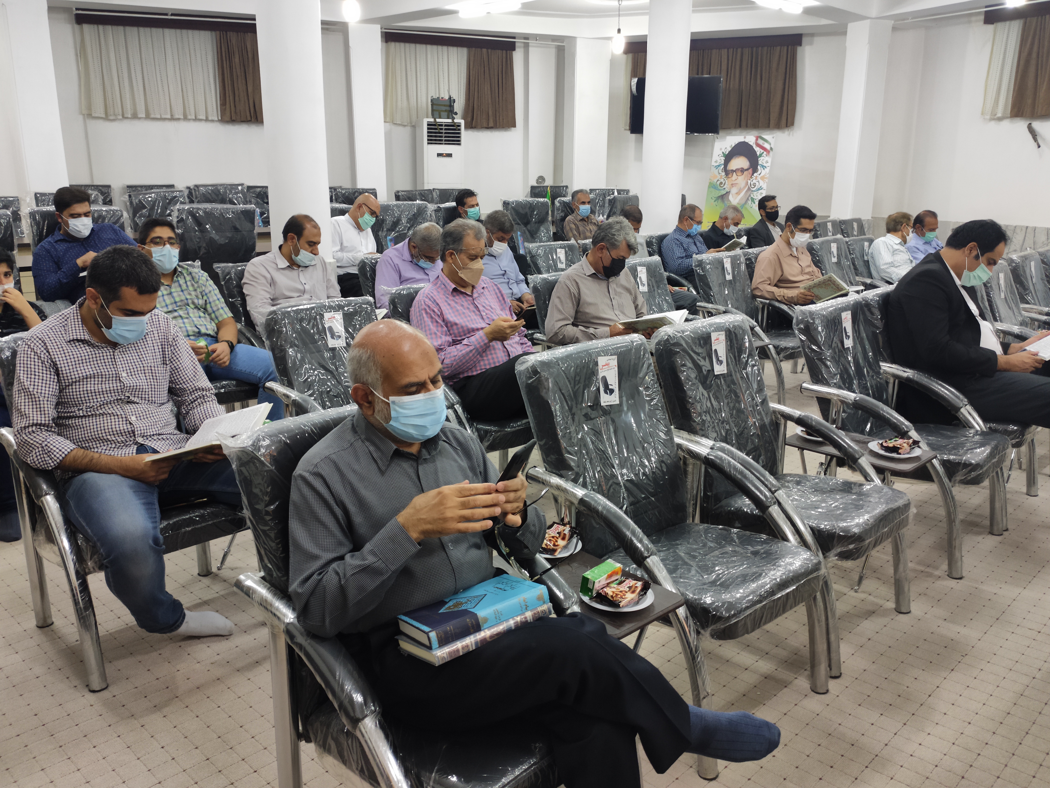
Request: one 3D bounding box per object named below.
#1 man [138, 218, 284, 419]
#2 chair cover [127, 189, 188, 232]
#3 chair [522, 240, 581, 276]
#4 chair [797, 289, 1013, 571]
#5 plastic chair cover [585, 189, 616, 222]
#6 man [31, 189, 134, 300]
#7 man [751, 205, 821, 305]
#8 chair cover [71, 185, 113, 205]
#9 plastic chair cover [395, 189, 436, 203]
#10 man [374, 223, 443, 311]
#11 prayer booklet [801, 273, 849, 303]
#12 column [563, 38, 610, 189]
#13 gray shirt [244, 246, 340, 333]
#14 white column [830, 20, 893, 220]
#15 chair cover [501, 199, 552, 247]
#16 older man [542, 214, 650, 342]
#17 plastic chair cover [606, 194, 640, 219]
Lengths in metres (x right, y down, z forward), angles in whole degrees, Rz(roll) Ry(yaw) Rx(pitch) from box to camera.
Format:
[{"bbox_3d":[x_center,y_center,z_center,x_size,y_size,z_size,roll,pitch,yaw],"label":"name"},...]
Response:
[{"bbox_3d":[-1.745,-0.285,4.175,0.537,1.317,0.731,-10,18,-36],"label":"man"},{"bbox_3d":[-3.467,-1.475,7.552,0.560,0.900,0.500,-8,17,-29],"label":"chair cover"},{"bbox_3d":[0.460,-0.645,6.123,0.642,1.002,0.820,-12,19,-41],"label":"chair"},{"bbox_3d":[1.607,0.114,3.378,0.800,0.990,0.600,15,21,42],"label":"chair"},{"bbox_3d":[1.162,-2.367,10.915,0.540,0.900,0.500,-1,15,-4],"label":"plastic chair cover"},{"bbox_3d":[-2.690,-0.590,4.889,0.550,1.340,0.750,-11,19,-35],"label":"man"},{"bbox_3d":[2.135,-0.668,5.650,0.537,1.323,0.731,-12,19,-41],"label":"man"},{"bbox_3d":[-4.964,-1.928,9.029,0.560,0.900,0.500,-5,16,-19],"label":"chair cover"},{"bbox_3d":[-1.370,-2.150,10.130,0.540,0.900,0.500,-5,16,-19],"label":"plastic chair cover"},{"bbox_3d":[-0.577,-0.489,5.077,0.557,1.244,0.731,-12,19,-41],"label":"man"},{"bbox_3d":[2.134,-0.742,5.553,0.328,0.098,0.249,-12,-15,-41],"label":"prayer booklet"},{"bbox_3d":[0.826,-2.950,10.386,0.472,3.191,0.459,-4,15,-18],"label":"column"},{"bbox_3d":[-1.372,-0.554,4.636,0.510,0.600,0.390,-13,20,-41],"label":"gray shirt"},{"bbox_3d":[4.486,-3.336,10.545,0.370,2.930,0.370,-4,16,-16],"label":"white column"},{"bbox_3d":[0.096,-1.396,8.155,0.600,1.200,0.640,-9,18,-30],"label":"chair cover"},{"bbox_3d":[0.503,-0.270,4.190,0.550,1.310,0.731,-12,19,-41],"label":"older man"},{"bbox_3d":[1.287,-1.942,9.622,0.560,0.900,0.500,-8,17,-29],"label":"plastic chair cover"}]

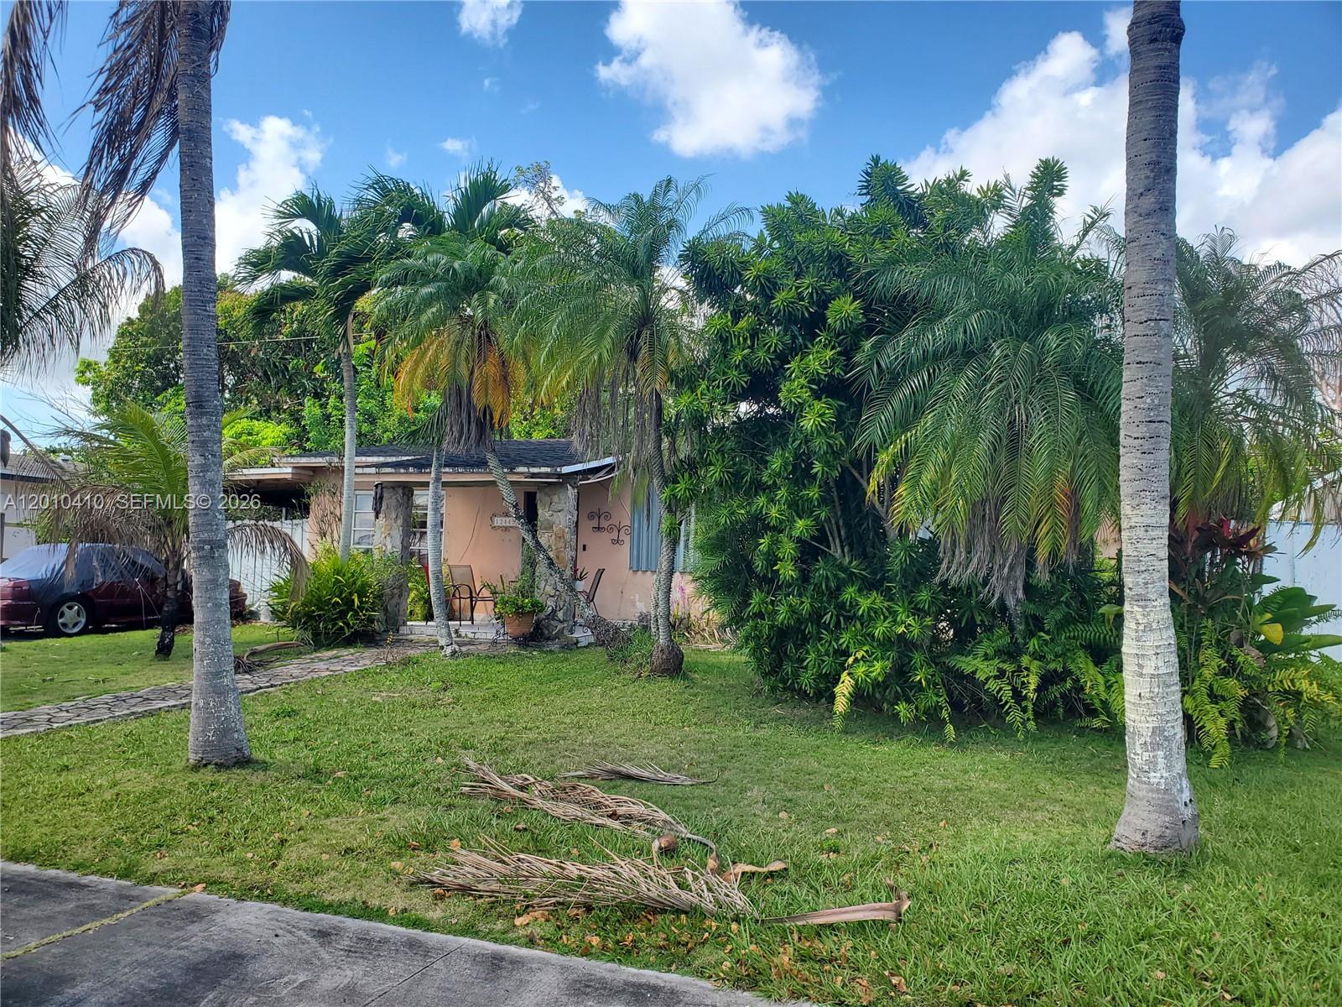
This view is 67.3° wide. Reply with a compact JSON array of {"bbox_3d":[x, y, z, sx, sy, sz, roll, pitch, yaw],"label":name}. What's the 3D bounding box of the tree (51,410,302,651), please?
[{"bbox_3d":[-6.193,0.334,12.600,3.198,3.145,3.000,0,-2,0],"label":"tree"}]

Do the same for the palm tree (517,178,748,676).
[{"bbox_3d":[-0.435,-0.864,11.300,2.598,5.571,2.500,0,-2,0],"label":"palm tree"}]

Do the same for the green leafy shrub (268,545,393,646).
[{"bbox_3d":[-4.819,1.309,14.300,1.770,1.443,1.500,0,-2,0],"label":"green leafy shrub"}]

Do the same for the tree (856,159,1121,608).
[{"bbox_3d":[2.946,-0.769,9.300,2.476,4.798,2.500,0,-2,0],"label":"tree"}]

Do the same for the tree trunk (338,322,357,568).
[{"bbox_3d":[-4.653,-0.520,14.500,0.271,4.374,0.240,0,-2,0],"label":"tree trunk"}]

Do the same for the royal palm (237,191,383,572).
[{"bbox_3d":[-5.226,-1.365,14.500,2.081,6.365,2.200,0,-2,0],"label":"royal palm"}]

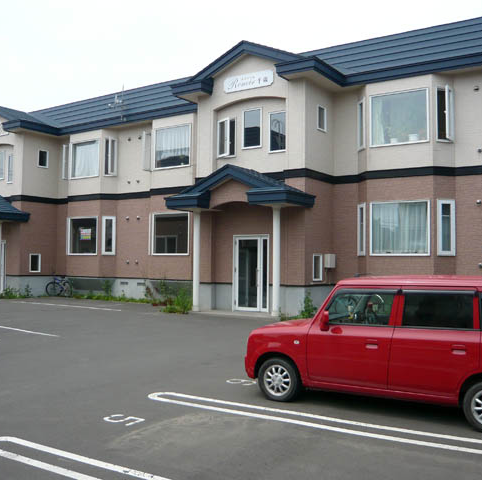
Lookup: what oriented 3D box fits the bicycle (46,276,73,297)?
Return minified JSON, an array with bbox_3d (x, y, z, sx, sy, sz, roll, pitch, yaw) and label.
[{"bbox_3d":[-7.386,1.844,23.982,1.600,0.930,0.500,-1,-3,35],"label":"bicycle"}]

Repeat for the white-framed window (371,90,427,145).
[{"bbox_3d":[4.309,-3.316,16.138,1.690,1.510,0.120,-1,-2,35],"label":"white-framed window"}]

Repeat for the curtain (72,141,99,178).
[{"bbox_3d":[-6.254,-3.238,23.793,1.560,1.450,0.120,-1,-3,35],"label":"curtain"}]

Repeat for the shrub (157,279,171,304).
[{"bbox_3d":[-2.650,1.784,20.490,0.420,0.880,0.420,-1,-3,35],"label":"shrub"}]

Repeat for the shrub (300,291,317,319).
[{"bbox_3d":[1.875,1.800,16.431,0.450,0.790,0.450,-1,-3,35],"label":"shrub"}]

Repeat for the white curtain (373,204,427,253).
[{"bbox_3d":[4.084,-0.291,15.243,1.480,1.340,0.100,-1,-2,34],"label":"white curtain"}]

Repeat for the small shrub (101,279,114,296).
[{"bbox_3d":[-4.735,1.702,20.983,0.450,0.660,0.450,-1,-2,34],"label":"small shrub"}]

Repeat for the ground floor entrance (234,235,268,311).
[{"bbox_3d":[0.317,1.011,17.855,1.240,2.300,0.150,-1,-3,35],"label":"ground floor entrance"}]

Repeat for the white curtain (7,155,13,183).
[{"bbox_3d":[-8.968,-2.776,23.036,0.400,1.050,0.100,-1,-2,34],"label":"white curtain"}]

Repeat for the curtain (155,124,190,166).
[{"bbox_3d":[-2.271,-3.116,19.614,1.480,1.330,0.100,-1,-2,34],"label":"curtain"}]

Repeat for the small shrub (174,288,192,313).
[{"bbox_3d":[-1.823,1.894,18.433,0.500,0.740,0.480,-1,-3,35],"label":"small shrub"}]

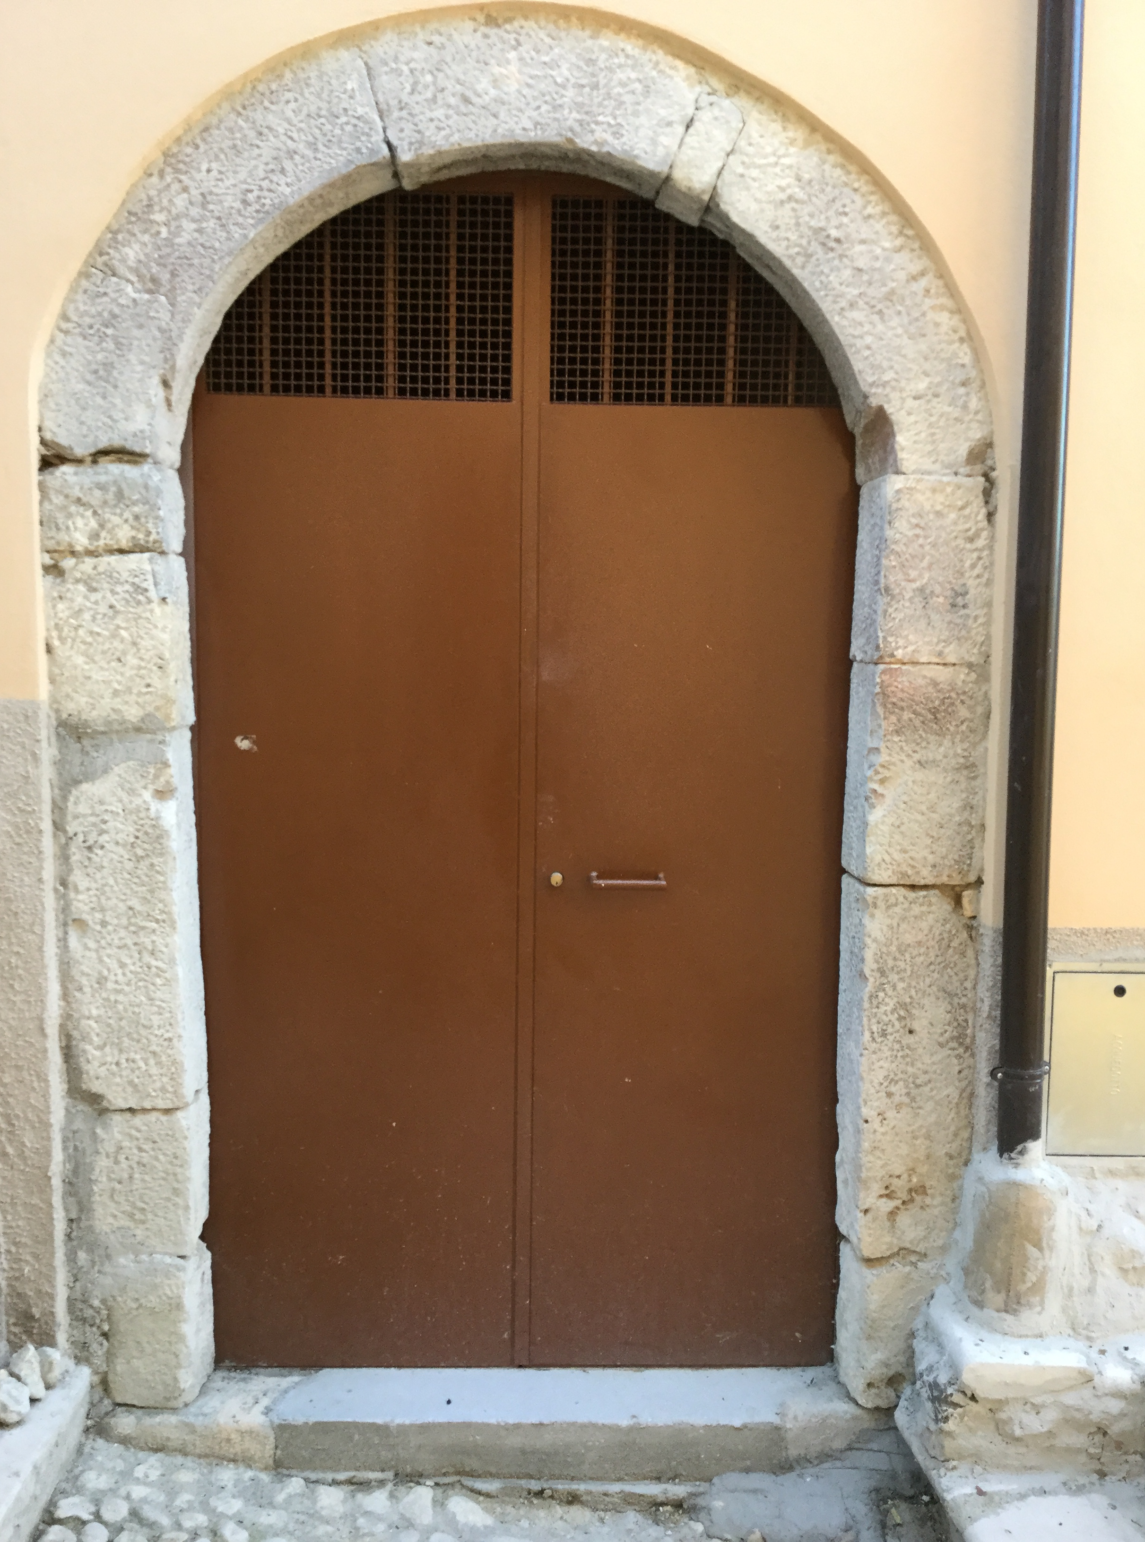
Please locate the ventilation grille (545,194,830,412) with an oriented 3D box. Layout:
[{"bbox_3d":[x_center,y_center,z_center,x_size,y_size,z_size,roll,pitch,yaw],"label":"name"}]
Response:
[{"bbox_3d":[0.247,-0.920,2.723,0.580,0.394,0.030,1,5,-2],"label":"ventilation grille"}]

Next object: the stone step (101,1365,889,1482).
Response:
[{"bbox_3d":[-0.148,1.319,2.807,1.542,0.117,0.227,1,5,-2],"label":"stone step"}]

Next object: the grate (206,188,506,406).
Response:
[{"bbox_3d":[-0.413,-0.930,2.702,0.600,0.395,0.030,1,5,-2],"label":"grate"}]

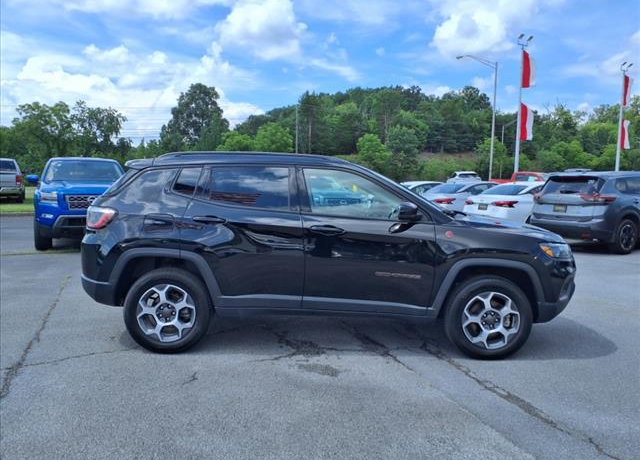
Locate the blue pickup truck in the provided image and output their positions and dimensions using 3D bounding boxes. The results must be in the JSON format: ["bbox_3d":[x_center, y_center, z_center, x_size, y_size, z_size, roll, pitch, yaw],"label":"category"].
[{"bbox_3d":[-5.471,-0.731,11.513,1.880,1.850,5.340,-2,6,-29],"label":"blue pickup truck"}]

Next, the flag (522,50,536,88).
[{"bbox_3d":[13.405,-10.321,32.111,0.850,2.380,0.250,1,6,0],"label":"flag"}]

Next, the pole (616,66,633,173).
[{"bbox_3d":[23.831,-7.678,39.389,0.900,10.850,0.600,1,6,0],"label":"pole"}]

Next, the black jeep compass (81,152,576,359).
[{"bbox_3d":[0.088,0.134,4.875,4.400,1.650,1.900,1,6,0],"label":"black jeep compass"}]

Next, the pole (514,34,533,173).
[{"bbox_3d":[12.968,-7.126,32.430,0.900,10.720,0.600,1,6,0],"label":"pole"}]

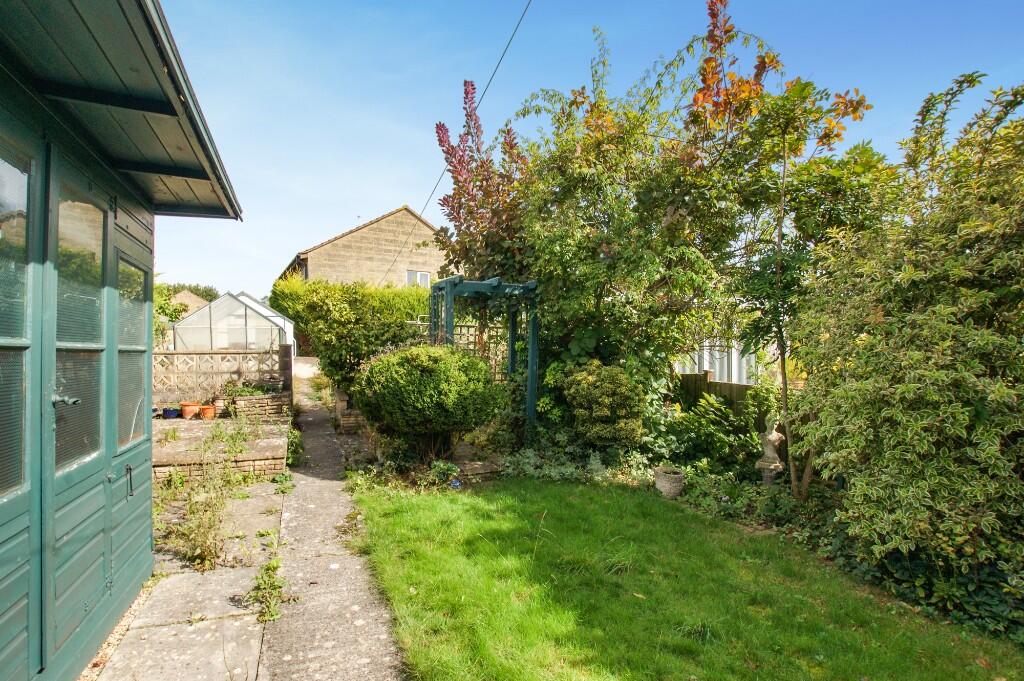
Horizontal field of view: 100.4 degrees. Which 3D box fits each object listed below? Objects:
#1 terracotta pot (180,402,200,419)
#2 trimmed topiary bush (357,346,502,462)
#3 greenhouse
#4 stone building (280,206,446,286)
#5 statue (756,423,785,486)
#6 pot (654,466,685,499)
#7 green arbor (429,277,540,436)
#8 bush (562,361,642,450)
[{"bbox_3d":[-4.751,1.042,6.300,0.250,0.225,0.250,0,-1,0],"label":"terracotta pot"},{"bbox_3d":[-0.960,0.724,4.900,1.650,1.330,1.500,1,-2,-22],"label":"trimmed topiary bush"},{"bbox_3d":[-6.420,0.061,10.102,1.970,2.100,2.600,1,-2,-22],"label":"greenhouse"},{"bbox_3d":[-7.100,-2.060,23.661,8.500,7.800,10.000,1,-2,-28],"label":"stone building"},{"bbox_3d":[2.304,0.998,3.800,0.240,0.650,0.210,0,-2,12],"label":"statue"},{"bbox_3d":[1.374,1.243,3.720,0.255,0.225,0.255,0,-1,0],"label":"pot"},{"bbox_3d":[-0.360,0.310,5.804,1.320,2.180,0.950,1,-2,-22],"label":"green arbor"},{"bbox_3d":[1.095,0.802,5.100,0.950,1.100,0.900,0,-1,0],"label":"bush"}]

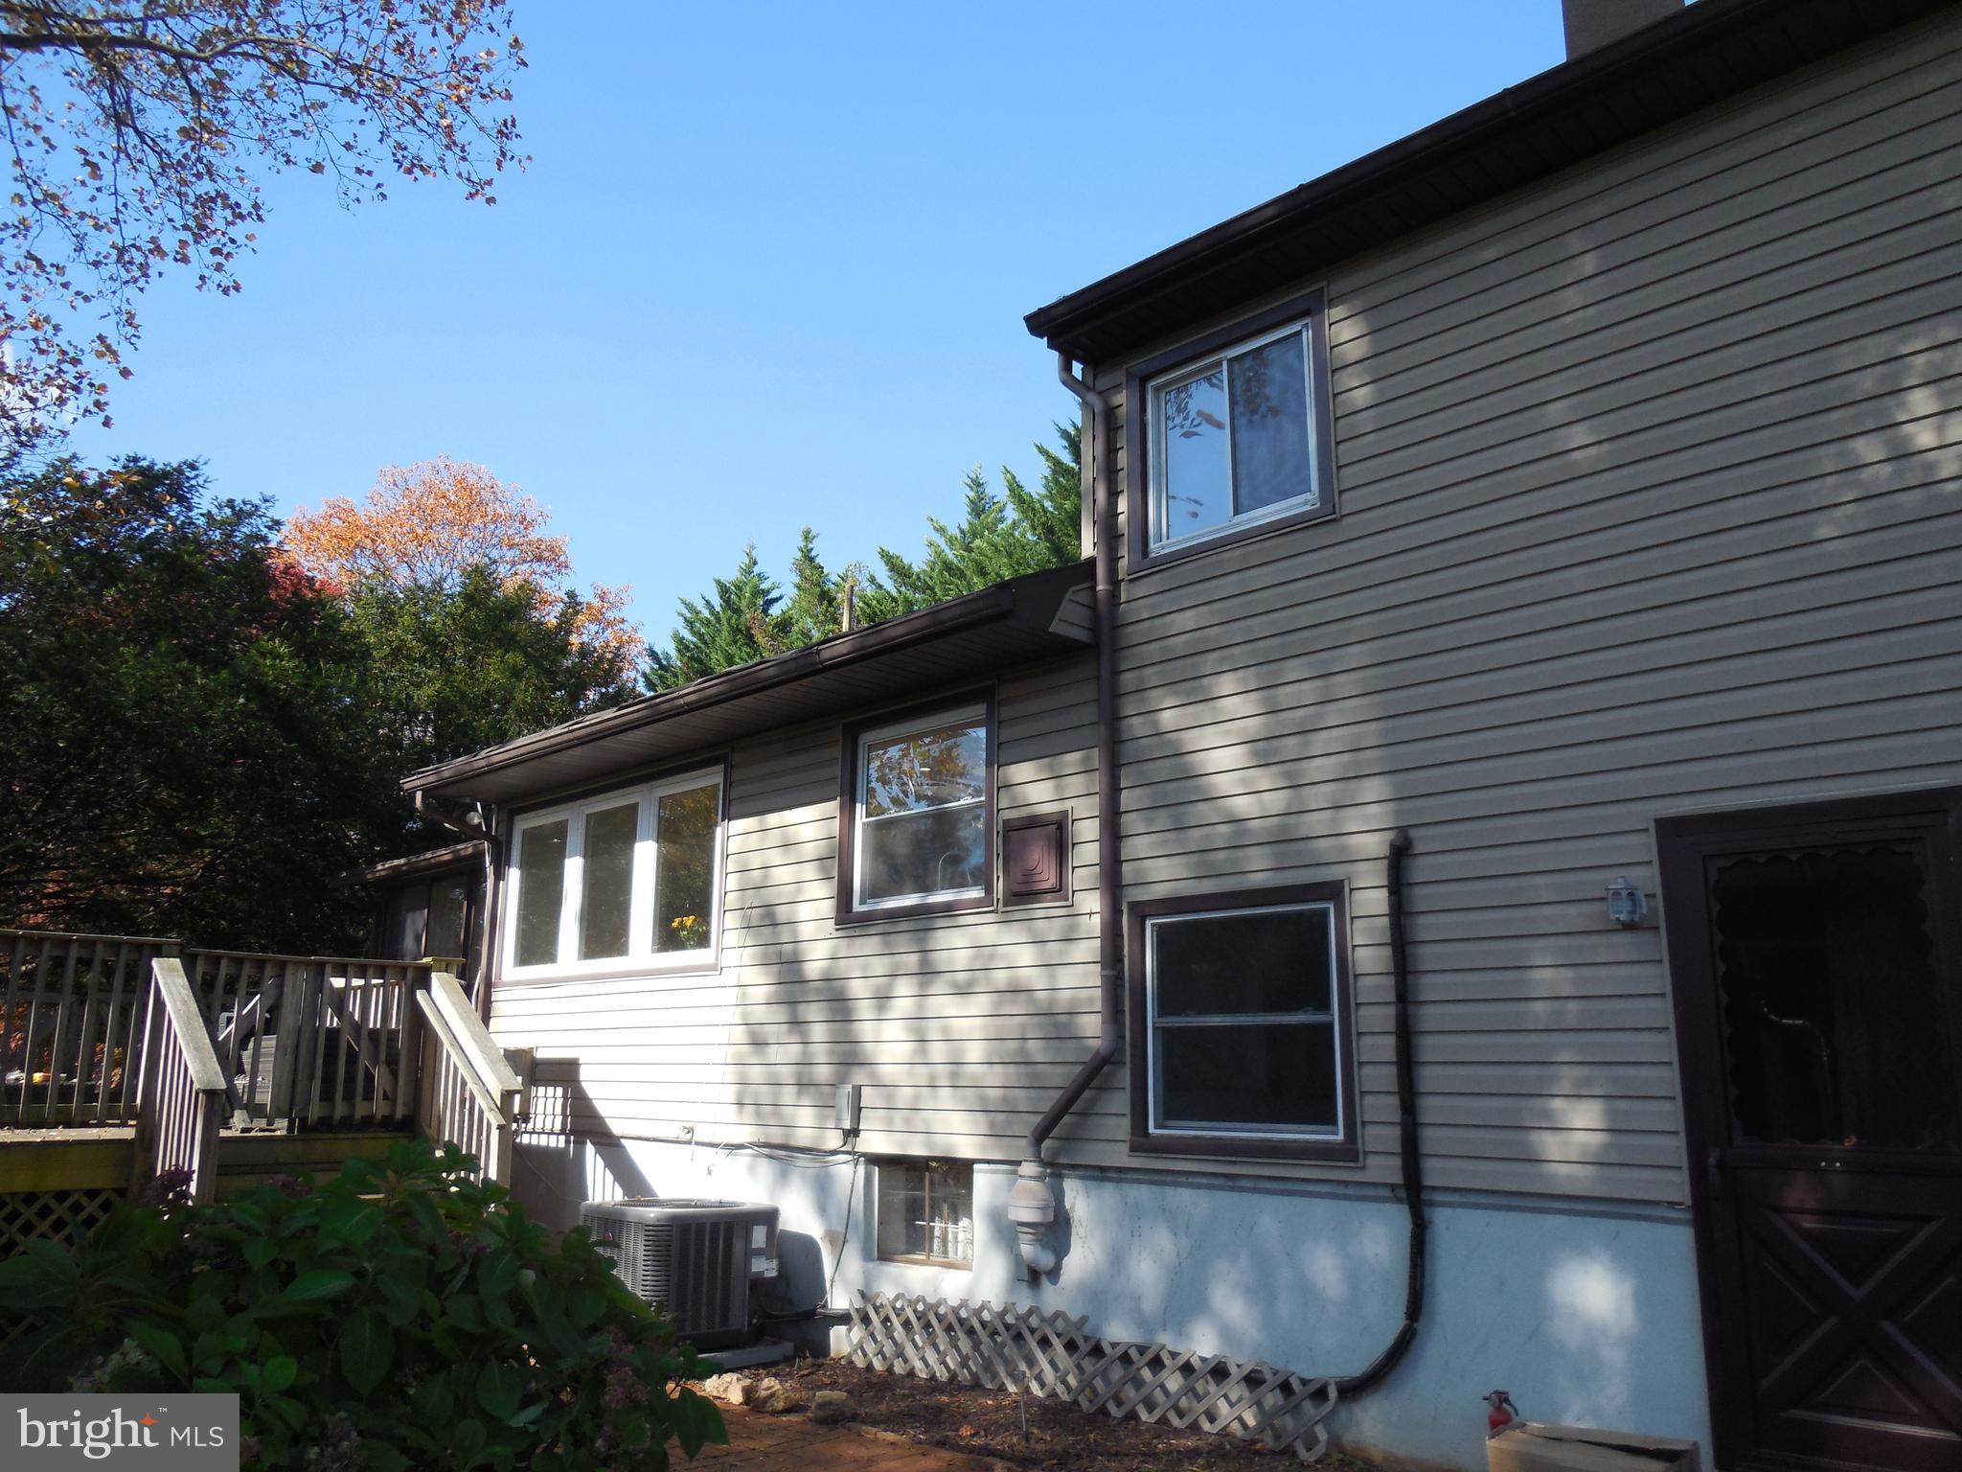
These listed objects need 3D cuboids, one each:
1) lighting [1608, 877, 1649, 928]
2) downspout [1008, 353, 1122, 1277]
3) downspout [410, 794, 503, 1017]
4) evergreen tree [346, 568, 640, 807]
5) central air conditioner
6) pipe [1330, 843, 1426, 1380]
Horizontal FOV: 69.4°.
[{"bbox_3d":[2.254,0.580,4.947,0.120,0.180,0.150,-12,-18,42],"label":"lighting"},{"bbox_3d":[0.318,0.287,6.714,0.590,4.330,0.400,-12,-18,42],"label":"downspout"},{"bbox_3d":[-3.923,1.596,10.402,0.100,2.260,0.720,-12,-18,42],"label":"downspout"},{"bbox_3d":[-6.388,1.642,17.454,4.300,7.850,4.300,5,-14,-20],"label":"evergreen tree"},{"bbox_3d":[-1.568,2.772,7.358,0.750,0.680,0.740,-12,-18,42],"label":"central air conditioner"},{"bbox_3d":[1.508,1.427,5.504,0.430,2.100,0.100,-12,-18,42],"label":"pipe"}]

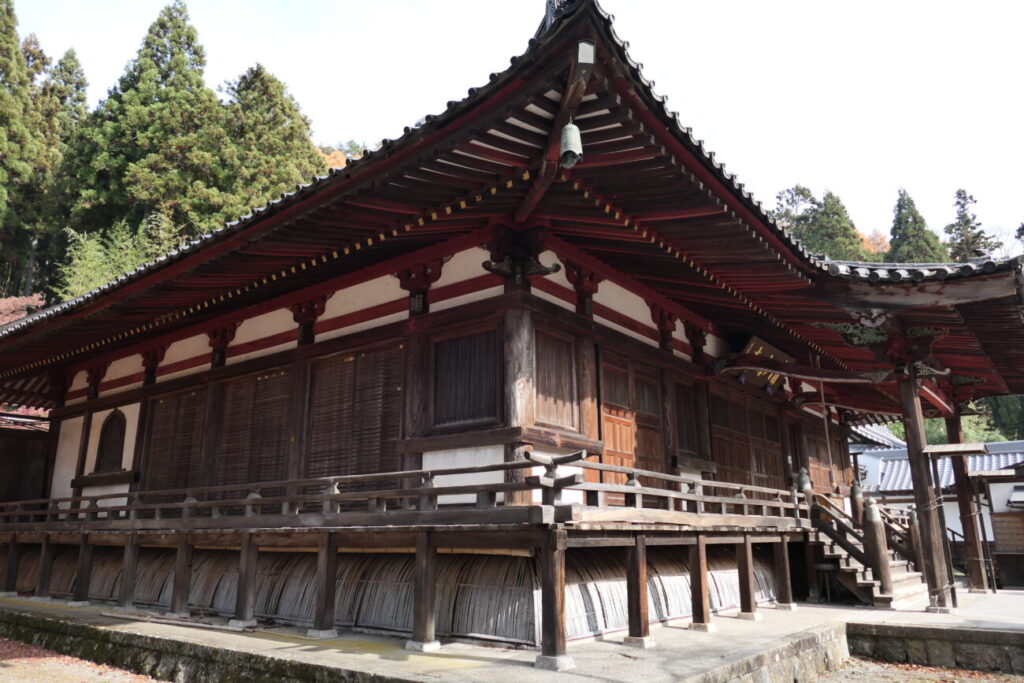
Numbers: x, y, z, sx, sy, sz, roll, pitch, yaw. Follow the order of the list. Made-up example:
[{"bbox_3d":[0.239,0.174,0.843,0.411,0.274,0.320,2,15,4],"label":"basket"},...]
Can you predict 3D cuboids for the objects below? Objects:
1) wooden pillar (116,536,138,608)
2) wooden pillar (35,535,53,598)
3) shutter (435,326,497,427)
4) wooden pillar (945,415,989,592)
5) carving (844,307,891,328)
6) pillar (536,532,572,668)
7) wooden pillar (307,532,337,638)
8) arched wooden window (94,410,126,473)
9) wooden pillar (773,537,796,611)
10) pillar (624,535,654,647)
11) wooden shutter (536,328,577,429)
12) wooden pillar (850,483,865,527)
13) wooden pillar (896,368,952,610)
[{"bbox_3d":[-6.186,3.752,11.483,0.170,1.170,0.170,-12,-19,36],"label":"wooden pillar"},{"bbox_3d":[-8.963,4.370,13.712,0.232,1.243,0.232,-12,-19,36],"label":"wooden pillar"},{"bbox_3d":[-0.678,0.534,10.368,1.220,1.300,0.090,-12,-19,37],"label":"shutter"},{"bbox_3d":[10.420,3.605,16.411,0.310,3.950,0.310,-12,-19,36],"label":"wooden pillar"},{"bbox_3d":[5.995,-0.403,11.941,0.680,0.360,0.120,-12,-19,36],"label":"carving"},{"bbox_3d":[0.386,2.379,6.566,0.190,1.180,0.190,-12,-19,36],"label":"pillar"},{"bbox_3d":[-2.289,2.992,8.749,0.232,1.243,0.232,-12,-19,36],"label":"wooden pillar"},{"bbox_3d":[-9.744,2.410,17.341,1.450,1.480,0.100,-12,-19,37],"label":"arched wooden window"},{"bbox_3d":[4.426,3.753,11.582,0.180,1.180,0.180,-12,-19,36],"label":"wooden pillar"},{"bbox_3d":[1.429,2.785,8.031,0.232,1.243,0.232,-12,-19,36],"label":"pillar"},{"bbox_3d":[0.616,0.582,10.272,0.090,1.340,1.130,-12,-19,36],"label":"wooden shutter"},{"bbox_3d":[7.669,3.645,15.785,0.230,1.040,0.230,-12,-19,37],"label":"wooden pillar"},{"bbox_3d":[6.566,2.302,11.356,0.240,3.730,0.240,-12,-19,37],"label":"wooden pillar"}]

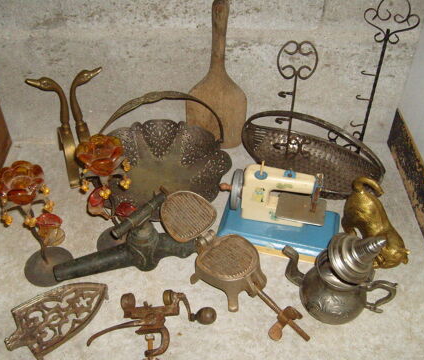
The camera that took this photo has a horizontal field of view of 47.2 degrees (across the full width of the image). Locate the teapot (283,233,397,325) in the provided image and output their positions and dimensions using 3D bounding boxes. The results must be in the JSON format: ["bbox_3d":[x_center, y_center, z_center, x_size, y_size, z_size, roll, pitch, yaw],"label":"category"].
[{"bbox_3d":[0.203,0.161,0.779,0.190,0.180,0.120,15,43,16],"label":"teapot"}]

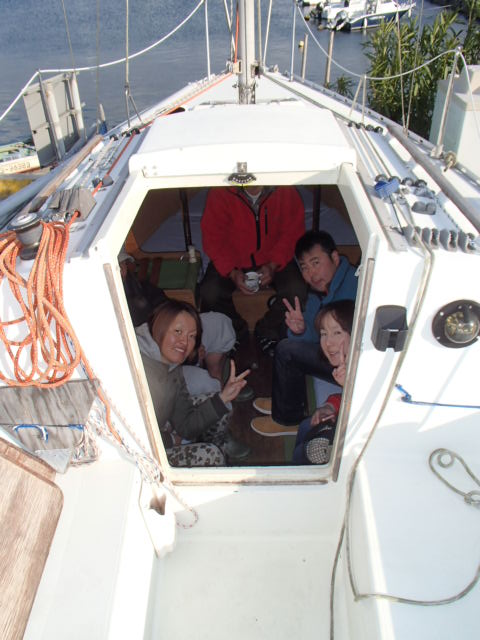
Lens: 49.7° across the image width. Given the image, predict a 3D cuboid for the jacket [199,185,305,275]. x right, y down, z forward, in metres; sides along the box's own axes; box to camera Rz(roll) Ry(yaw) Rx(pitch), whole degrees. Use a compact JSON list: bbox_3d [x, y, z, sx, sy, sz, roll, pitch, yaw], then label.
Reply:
[{"bbox_3d":[0.066,-0.505,2.860,0.560,0.540,0.390,-2,35,-2],"label":"jacket"}]

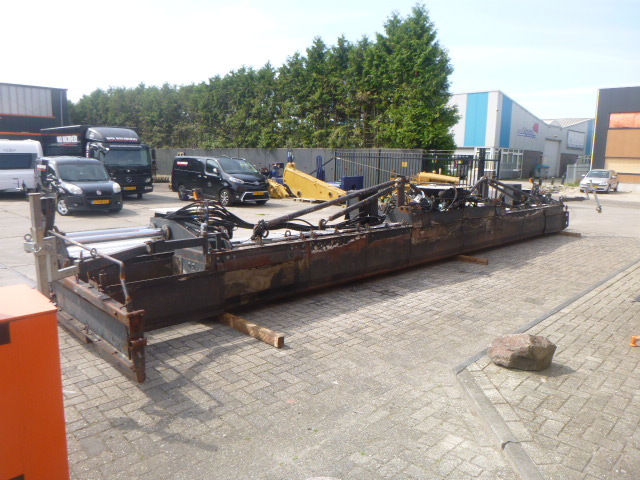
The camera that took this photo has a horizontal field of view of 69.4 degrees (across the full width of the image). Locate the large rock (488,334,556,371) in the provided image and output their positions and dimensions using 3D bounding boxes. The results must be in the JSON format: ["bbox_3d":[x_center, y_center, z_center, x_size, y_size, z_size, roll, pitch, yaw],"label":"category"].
[{"bbox_3d":[1.701,0.903,3.880,0.520,0.260,0.380,5,10,25],"label":"large rock"}]

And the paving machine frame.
[{"bbox_3d":[1.550,-0.362,7.971,10.900,1.420,2.930,-8,13,-44],"label":"paving machine frame"}]

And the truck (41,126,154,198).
[{"bbox_3d":[-11.500,-3.970,23.600,8.200,3.450,2.500,10,13,44],"label":"truck"}]

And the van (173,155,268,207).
[{"bbox_3d":[-4.150,-2.530,19.500,4.850,1.900,1.920,9,12,42],"label":"van"}]

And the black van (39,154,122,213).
[{"bbox_3d":[-7.950,-1.820,15.300,1.750,1.760,4.050,-8,13,-43],"label":"black van"}]

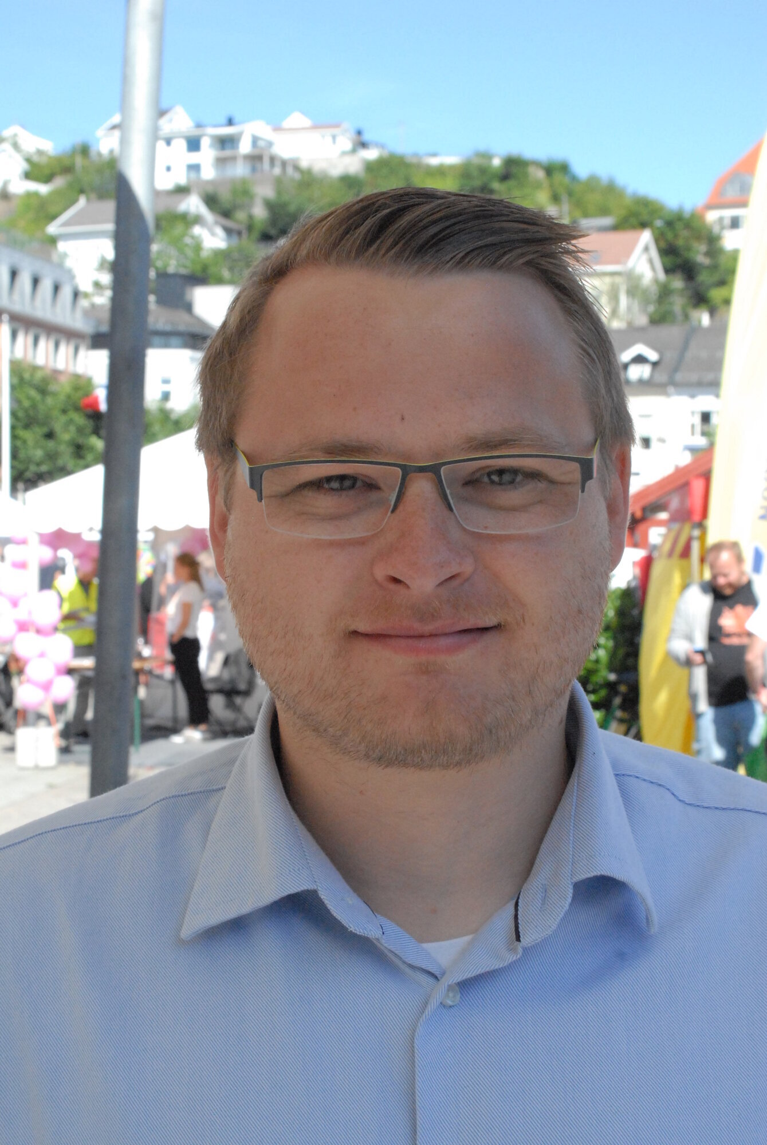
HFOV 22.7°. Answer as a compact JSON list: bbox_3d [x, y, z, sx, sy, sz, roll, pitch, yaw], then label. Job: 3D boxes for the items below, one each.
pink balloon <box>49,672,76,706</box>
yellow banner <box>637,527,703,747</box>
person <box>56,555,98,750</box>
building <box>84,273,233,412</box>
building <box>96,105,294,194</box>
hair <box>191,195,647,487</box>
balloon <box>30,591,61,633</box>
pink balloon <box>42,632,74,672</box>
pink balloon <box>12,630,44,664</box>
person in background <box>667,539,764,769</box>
[{"bbox_3d":[-2.490,0.908,14.800,0.220,0.250,0.220,0,0,0],"label":"pink balloon"},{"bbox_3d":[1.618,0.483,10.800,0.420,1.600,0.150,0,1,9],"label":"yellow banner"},{"bbox_3d":[-2.744,0.729,17.400,0.560,1.740,0.420,0,0,-24],"label":"person"},{"bbox_3d":[-14.275,-14.538,122.000,10.500,9.000,10.000,0,0,-5],"label":"building"},{"bbox_3d":[-20.245,-45.354,205.000,19.000,9.200,11.000,0,0,13],"label":"building"},{"bbox_3d":[0.013,-0.077,0.820,0.185,0.175,0.205,-1,1,0],"label":"hair"},{"bbox_3d":[-2.668,0.300,15.100,0.245,0.290,0.245,0,1,0],"label":"balloon"},{"bbox_3d":[-2.565,0.626,15.100,0.240,0.280,0.240,0,1,0],"label":"pink balloon"},{"bbox_3d":[-2.769,0.583,14.900,0.235,0.255,0.235,0,0,0],"label":"pink balloon"},{"bbox_3d":[1.685,0.721,9.600,0.560,1.740,0.380,0,1,6],"label":"person in background"}]

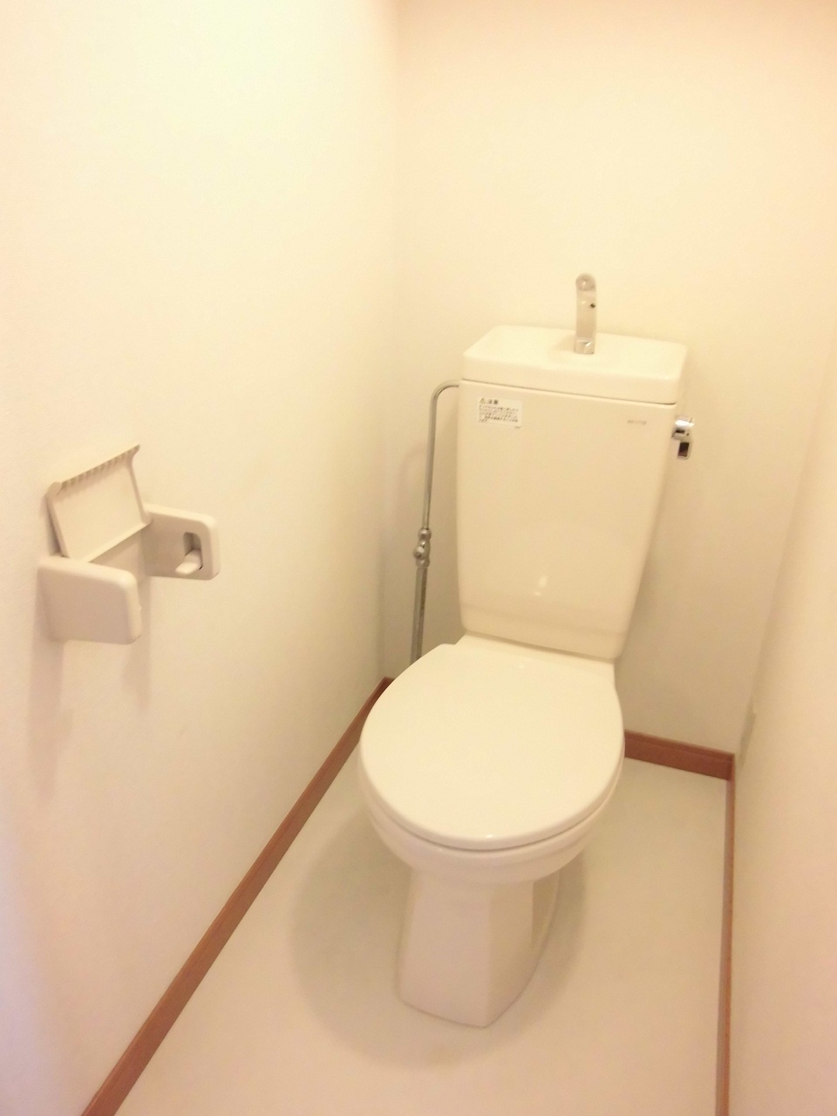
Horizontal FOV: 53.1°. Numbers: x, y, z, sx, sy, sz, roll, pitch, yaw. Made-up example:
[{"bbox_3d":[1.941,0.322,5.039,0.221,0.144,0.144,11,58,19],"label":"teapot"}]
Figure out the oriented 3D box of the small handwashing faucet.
[{"bbox_3d":[0.272,-0.391,1.351,0.032,0.124,0.070,10,27,17],"label":"small handwashing faucet"}]

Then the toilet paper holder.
[{"bbox_3d":[-0.303,-0.024,0.888,0.090,0.170,0.179,10,27,17],"label":"toilet paper holder"}]

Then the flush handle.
[{"bbox_3d":[0.419,-0.191,1.331,0.039,0.065,0.047,10,27,17],"label":"flush handle"}]

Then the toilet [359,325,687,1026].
[{"bbox_3d":[0.157,0.160,1.342,0.375,0.889,0.758,11,28,18],"label":"toilet"}]

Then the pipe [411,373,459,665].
[{"bbox_3d":[0.034,0.049,1.650,0.108,0.811,0.038,10,27,17],"label":"pipe"}]

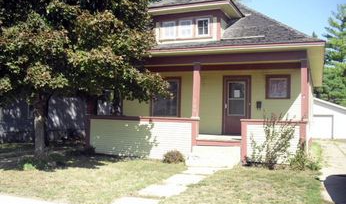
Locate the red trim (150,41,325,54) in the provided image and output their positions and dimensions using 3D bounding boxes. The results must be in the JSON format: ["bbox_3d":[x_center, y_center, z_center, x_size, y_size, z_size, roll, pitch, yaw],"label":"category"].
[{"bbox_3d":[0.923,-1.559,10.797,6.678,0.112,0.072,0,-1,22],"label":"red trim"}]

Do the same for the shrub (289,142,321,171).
[{"bbox_3d":[3.664,1.520,9.888,0.822,0.740,0.688,0,-1,22],"label":"shrub"}]

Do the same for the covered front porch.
[{"bbox_3d":[0.788,0.227,12.589,7.396,3.339,2.496,0,-1,22],"label":"covered front porch"}]

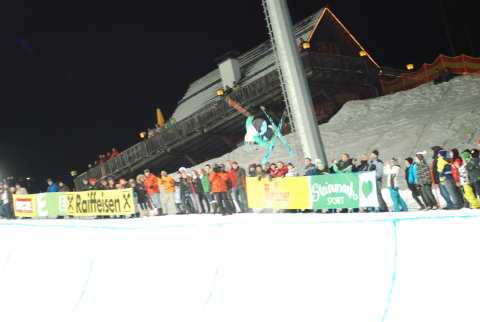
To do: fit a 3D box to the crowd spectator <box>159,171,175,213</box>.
[{"bbox_3d":[-2.797,1.185,52.831,0.580,1.734,0.450,-19,-17,21],"label":"crowd spectator"}]

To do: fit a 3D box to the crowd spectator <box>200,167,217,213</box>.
[{"bbox_3d":[-1.101,1.036,49.429,0.420,1.716,0.520,3,-22,-44],"label":"crowd spectator"}]

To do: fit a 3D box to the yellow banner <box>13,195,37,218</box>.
[{"bbox_3d":[-9.558,1.983,62.343,0.050,1.000,2.610,-4,0,-30],"label":"yellow banner"}]

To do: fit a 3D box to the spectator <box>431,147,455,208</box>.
[{"bbox_3d":[5.421,0.436,37.820,0.400,1.740,0.520,-10,-15,-9],"label":"spectator"}]

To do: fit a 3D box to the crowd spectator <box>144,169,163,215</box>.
[{"bbox_3d":[-3.231,1.183,52.845,0.580,1.834,0.450,-24,-19,35],"label":"crowd spectator"}]

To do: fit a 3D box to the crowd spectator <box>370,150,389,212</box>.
[{"bbox_3d":[4.028,0.592,40.500,0.420,1.820,0.580,-7,-15,-22],"label":"crowd spectator"}]

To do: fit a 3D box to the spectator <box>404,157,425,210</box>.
[{"bbox_3d":[5.126,0.646,41.200,0.420,1.620,0.520,-7,-15,-22],"label":"spectator"}]

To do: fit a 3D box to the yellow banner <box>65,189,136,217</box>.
[{"bbox_3d":[-5.580,1.662,55.494,0.050,1.000,6.320,-4,0,-30],"label":"yellow banner"}]

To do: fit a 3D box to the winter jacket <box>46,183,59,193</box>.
[{"bbox_3d":[-8.278,1.378,62.568,0.550,0.700,0.420,-23,-18,31],"label":"winter jacket"}]

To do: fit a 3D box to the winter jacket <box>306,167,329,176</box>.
[{"bbox_3d":[2.328,0.499,42.400,0.400,0.700,0.580,-3,-17,-31],"label":"winter jacket"}]

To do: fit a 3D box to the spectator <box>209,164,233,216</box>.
[{"bbox_3d":[-0.645,1.001,47.600,0.680,1.770,0.520,-15,-14,11],"label":"spectator"}]

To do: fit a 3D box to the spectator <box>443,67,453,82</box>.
[{"bbox_3d":[12.457,-5.150,84.000,0.700,0.920,0.600,-3,-17,-31],"label":"spectator"}]

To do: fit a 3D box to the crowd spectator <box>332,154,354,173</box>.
[{"bbox_3d":[3.227,0.705,42.100,0.680,1.820,0.520,-22,-17,34],"label":"crowd spectator"}]

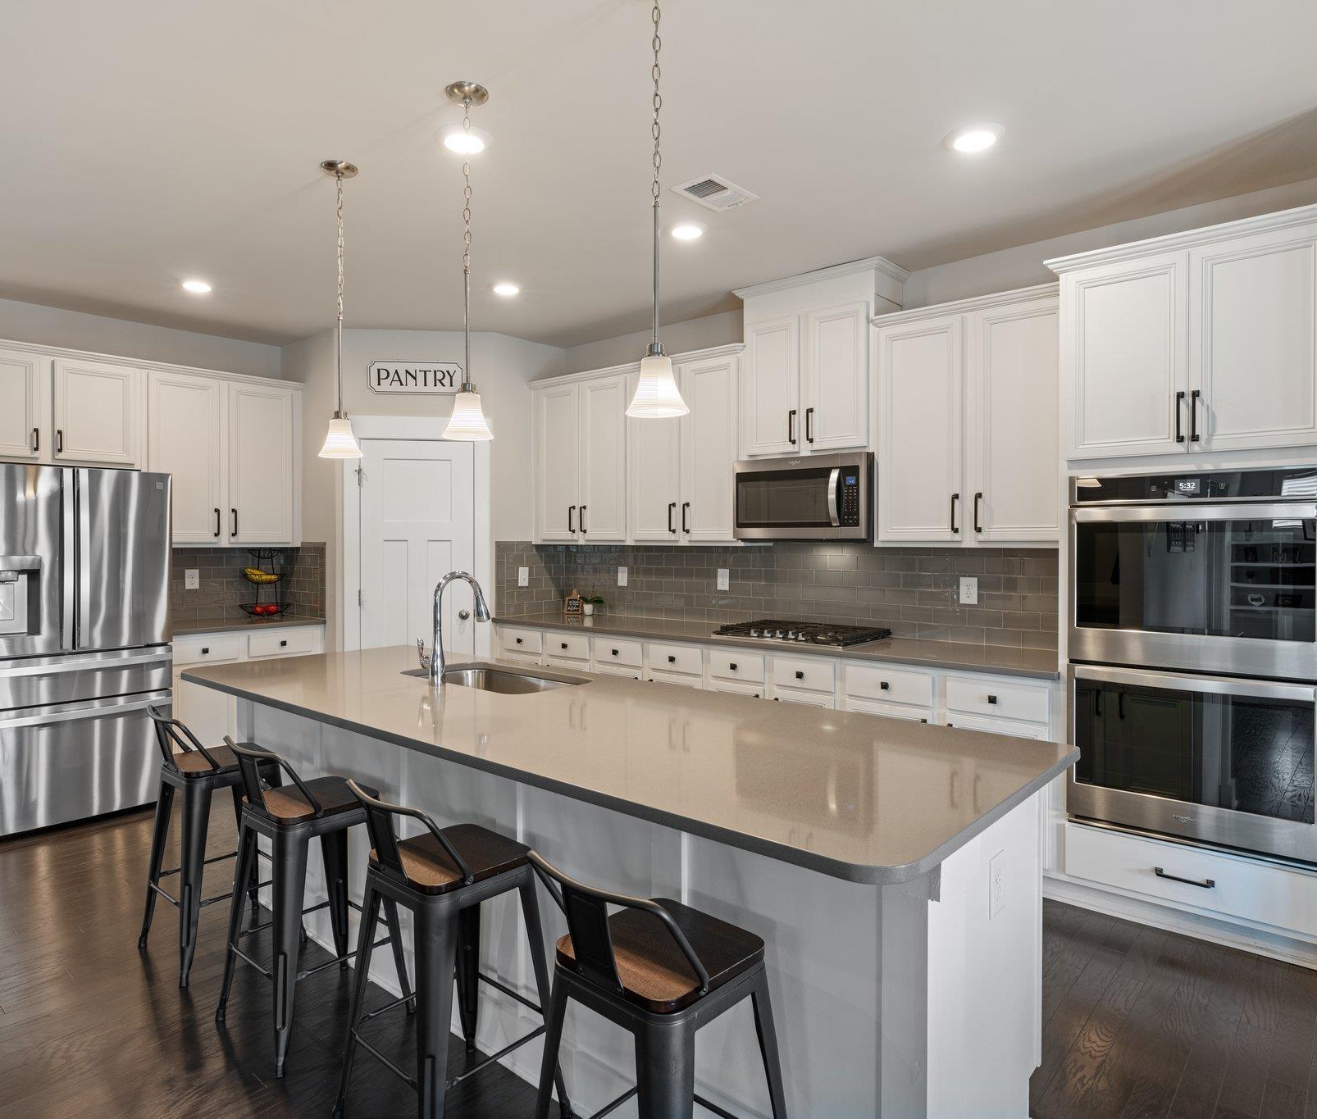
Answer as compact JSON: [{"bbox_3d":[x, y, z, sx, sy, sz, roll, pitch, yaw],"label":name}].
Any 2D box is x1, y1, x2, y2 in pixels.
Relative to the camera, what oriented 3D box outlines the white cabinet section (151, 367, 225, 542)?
[{"bbox_3d":[-2.898,-0.586,5.058,0.330,1.020,0.435,1,1,41],"label":"white cabinet section"}]

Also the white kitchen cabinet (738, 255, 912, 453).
[{"bbox_3d":[0.835,-0.977,4.333,0.844,0.910,0.364,1,2,42],"label":"white kitchen cabinet"}]

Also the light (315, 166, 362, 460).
[{"bbox_3d":[-1.149,-0.887,3.040,0.160,1.048,0.160,1,2,42],"label":"light"}]

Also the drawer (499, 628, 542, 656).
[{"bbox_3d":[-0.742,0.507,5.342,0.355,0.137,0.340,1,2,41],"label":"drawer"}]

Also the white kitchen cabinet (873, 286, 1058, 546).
[{"bbox_3d":[1.446,-0.594,3.804,0.910,1.075,0.354,1,2,42],"label":"white kitchen cabinet"}]

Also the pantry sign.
[{"bbox_3d":[-1.518,-1.136,5.250,0.600,0.215,0.025,0,1,-4],"label":"pantry sign"}]

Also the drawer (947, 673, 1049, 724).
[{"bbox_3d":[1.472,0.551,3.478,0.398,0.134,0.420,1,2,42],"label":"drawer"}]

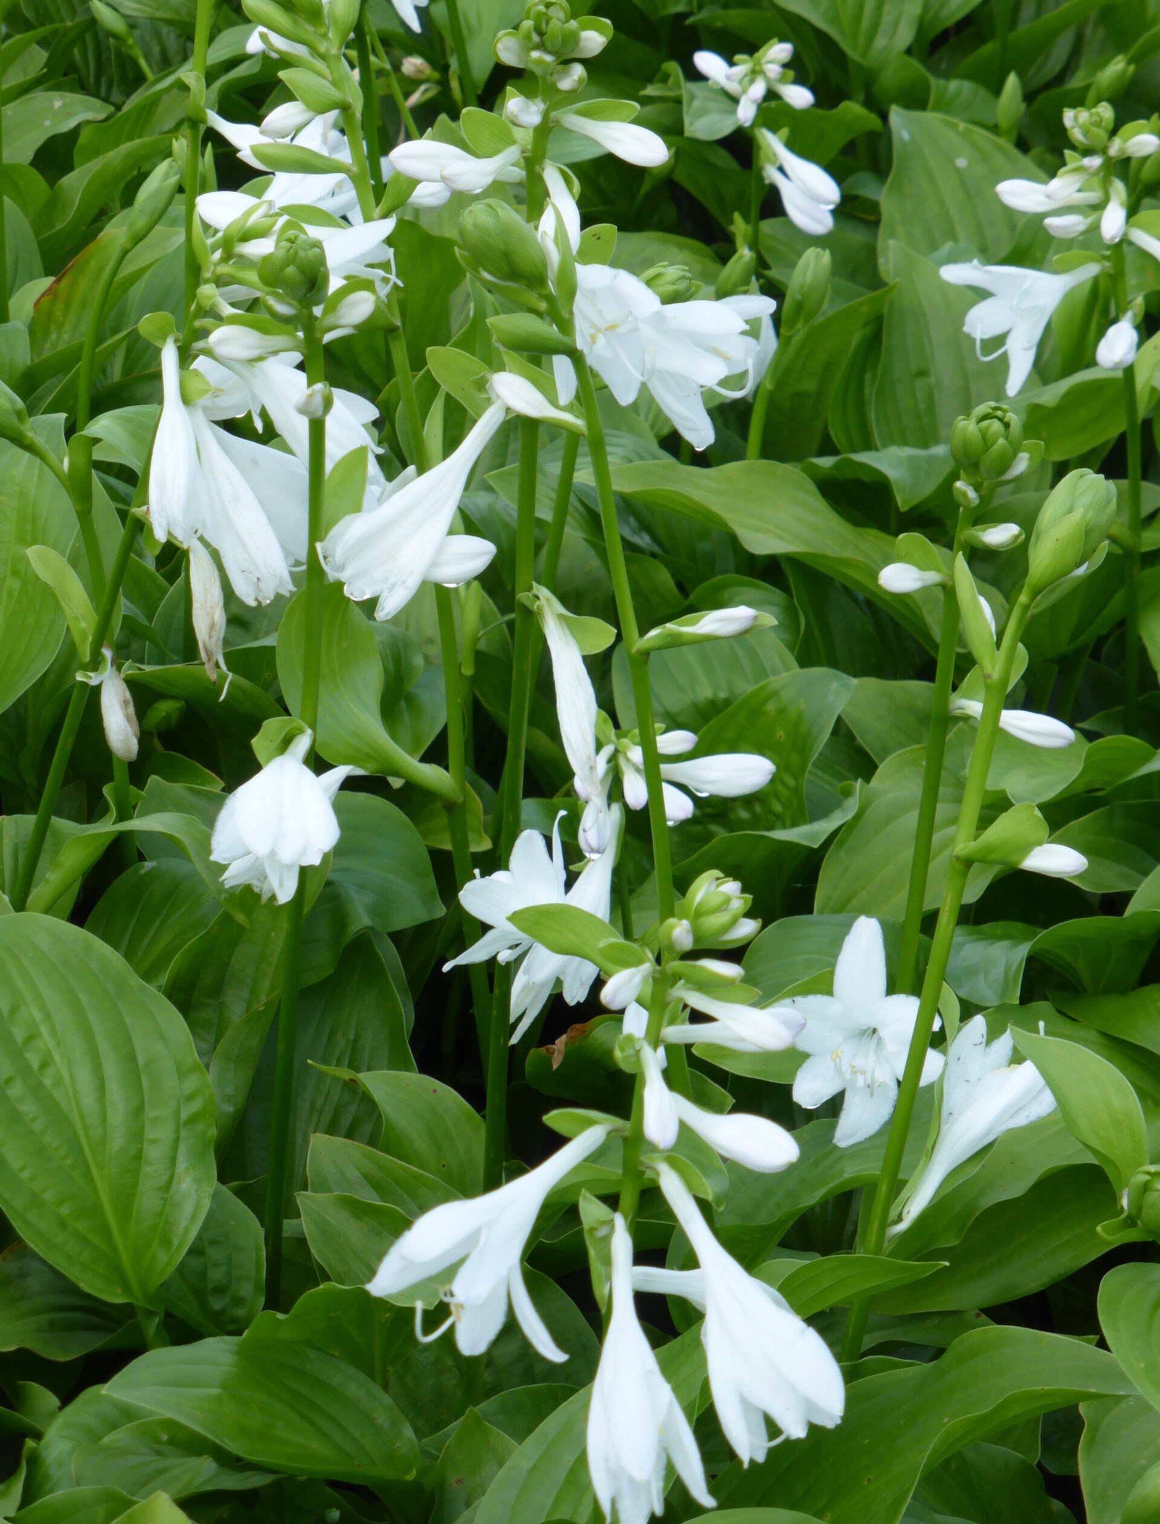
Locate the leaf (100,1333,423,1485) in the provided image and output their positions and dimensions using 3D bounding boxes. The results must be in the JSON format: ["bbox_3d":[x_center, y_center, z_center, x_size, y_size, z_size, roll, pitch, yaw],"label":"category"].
[{"bbox_3d":[-0.114,0.232,1.950,0.115,0.032,0.070,10,28,19],"label":"leaf"}]

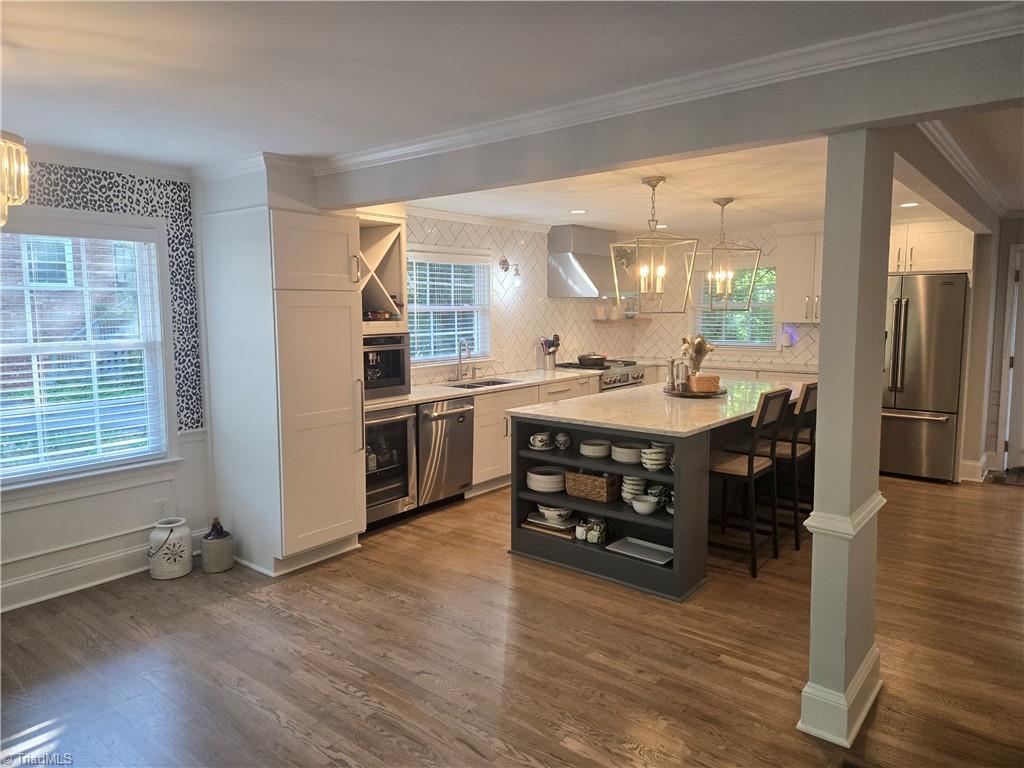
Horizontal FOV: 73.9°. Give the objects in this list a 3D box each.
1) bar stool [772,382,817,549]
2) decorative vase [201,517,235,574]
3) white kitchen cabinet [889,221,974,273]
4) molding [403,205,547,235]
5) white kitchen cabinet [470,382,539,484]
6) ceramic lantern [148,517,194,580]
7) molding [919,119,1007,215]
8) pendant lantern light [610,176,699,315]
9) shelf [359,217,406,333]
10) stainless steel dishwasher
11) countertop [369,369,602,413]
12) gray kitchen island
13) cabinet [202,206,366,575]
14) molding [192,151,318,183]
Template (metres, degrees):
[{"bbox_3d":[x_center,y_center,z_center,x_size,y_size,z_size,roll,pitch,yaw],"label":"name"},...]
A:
[{"bbox_3d":[1.796,0.503,4.670,0.545,1.100,0.430,5,8,39],"label":"bar stool"},{"bbox_3d":[-1.806,0.967,4.156,0.205,0.330,0.205,5,8,39],"label":"decorative vase"},{"bbox_3d":[3.666,-1.229,6.238,1.000,0.433,0.550,5,9,39],"label":"white kitchen cabinet"},{"bbox_3d":[-0.299,-1.474,6.094,0.064,0.080,2.240,5,9,39],"label":"molding"},{"bbox_3d":[-0.274,0.408,6.130,0.632,0.778,0.901,5,8,39],"label":"white kitchen cabinet"},{"bbox_3d":[-2.019,0.969,4.043,0.224,0.310,0.224,5,9,39],"label":"ceramic lantern"},{"bbox_3d":[2.878,-1.277,4.225,0.061,0.076,4.470,5,9,39],"label":"molding"},{"bbox_3d":[0.922,-0.906,4.454,0.408,0.868,0.408,-2,7,-16],"label":"pendant lantern light"},{"bbox_3d":[-1.188,-0.763,4.892,0.606,0.800,0.634,5,8,39],"label":"shelf"},{"bbox_3d":[-0.704,0.491,5.378,0.595,0.795,0.597,5,9,39],"label":"stainless steel dishwasher"},{"bbox_3d":[-0.344,0.019,5.985,0.654,0.033,3.245,5,8,39],"label":"countertop"},{"bbox_3d":[1.217,0.553,4.901,1.215,0.918,2.475,5,9,39],"label":"gray kitchen island"},{"bbox_3d":[-1.455,0.030,4.379,0.785,2.140,0.633,5,8,39],"label":"cabinet"},{"bbox_3d":[-1.521,-1.234,4.006,0.840,0.083,0.400,5,9,39],"label":"molding"}]

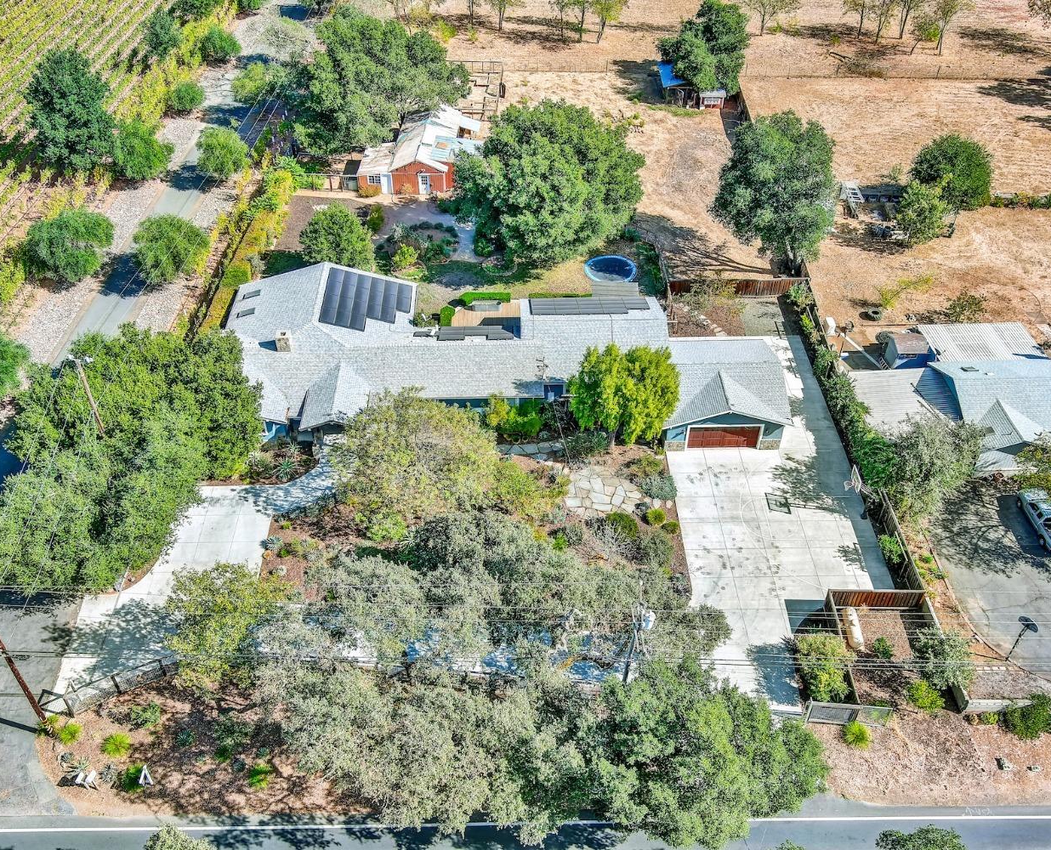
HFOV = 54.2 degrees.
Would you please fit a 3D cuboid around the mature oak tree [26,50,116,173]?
[{"bbox_3d":[-41.632,-28.719,94.251,7.100,11.500,7.100,0,43,-3],"label":"mature oak tree"}]

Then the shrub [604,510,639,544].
[{"bbox_3d":[6.027,6.434,65.081,2.360,1.650,2.360,-1,42,-1],"label":"shrub"}]

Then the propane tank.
[{"bbox_3d":[19.286,11.964,60.438,0.850,1.100,2.850,5,43,3],"label":"propane tank"}]

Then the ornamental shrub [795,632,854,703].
[{"bbox_3d":[16.223,13.060,55.628,2.900,3.100,3.500,-1,42,-1],"label":"ornamental shrub"}]

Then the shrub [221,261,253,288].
[{"bbox_3d":[-24.145,-12.641,86.003,2.460,2.200,2.460,-1,42,-1],"label":"shrub"}]

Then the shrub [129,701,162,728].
[{"bbox_3d":[-20.081,15.267,54.238,1.600,1.050,1.400,-1,42,-1],"label":"shrub"}]

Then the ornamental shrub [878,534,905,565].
[{"bbox_3d":[22.333,7.707,62.743,1.500,1.550,1.850,-1,42,-1],"label":"ornamental shrub"}]

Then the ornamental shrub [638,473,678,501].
[{"bbox_3d":[8.670,3.836,67.184,2.500,1.050,2.100,-1,42,-1],"label":"ornamental shrub"}]

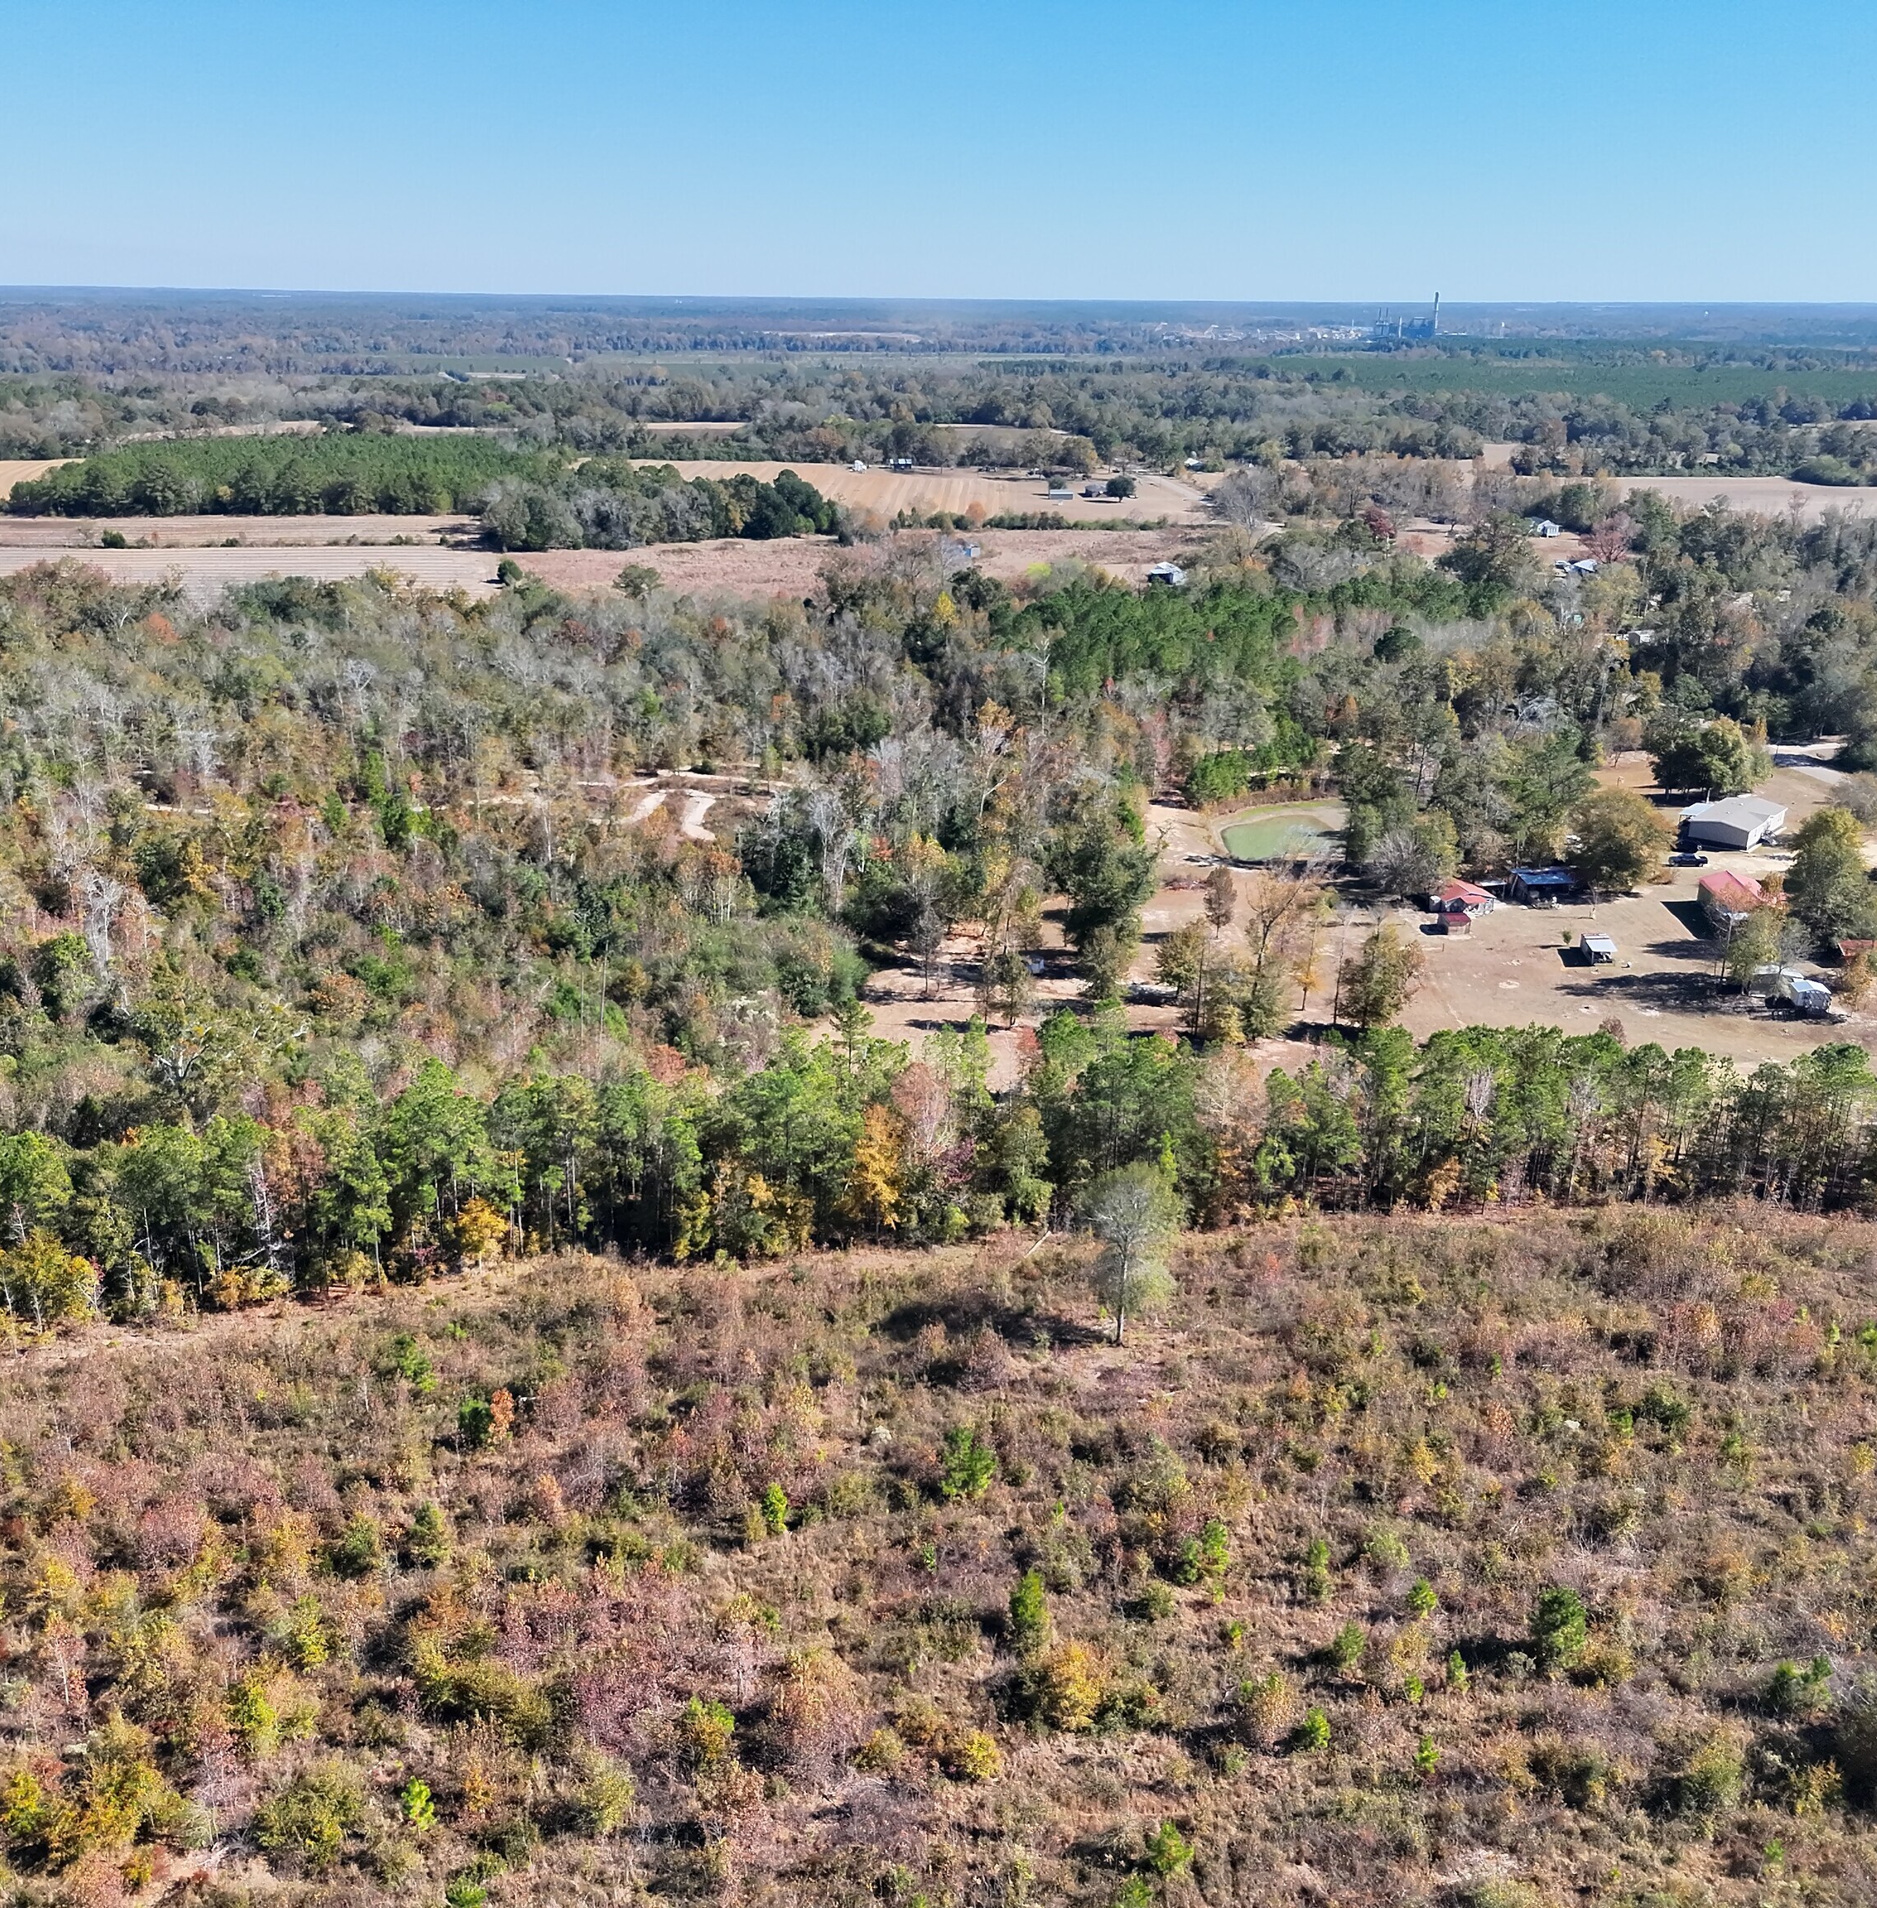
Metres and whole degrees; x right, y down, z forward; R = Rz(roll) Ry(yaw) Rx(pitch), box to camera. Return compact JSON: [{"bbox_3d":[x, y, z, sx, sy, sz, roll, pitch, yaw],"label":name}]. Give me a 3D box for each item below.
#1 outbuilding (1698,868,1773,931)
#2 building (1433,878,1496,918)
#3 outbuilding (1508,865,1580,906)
[{"bbox_3d":[106.270,-6.780,233.030,7.150,4.350,13.100,2,21,4],"label":"outbuilding"},{"bbox_3d":[69.740,-7.550,234.820,7.300,3.850,5.500,-4,21,-12],"label":"building"},{"bbox_3d":[82.440,-9.590,241.420,7.000,3.250,5.700,-2,21,-7],"label":"outbuilding"}]

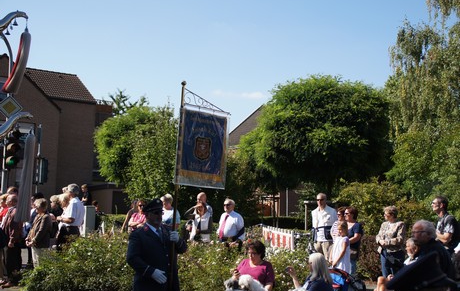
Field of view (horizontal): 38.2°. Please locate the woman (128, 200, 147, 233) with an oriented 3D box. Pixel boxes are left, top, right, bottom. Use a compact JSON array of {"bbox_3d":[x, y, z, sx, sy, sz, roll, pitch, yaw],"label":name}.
[{"bbox_3d":[-1.700,1.819,12.194,0.480,1.630,0.320,2,-8,-12],"label":"woman"}]

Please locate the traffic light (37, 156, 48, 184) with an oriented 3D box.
[{"bbox_3d":[-4.021,0.550,14.300,0.270,0.560,0.250,2,-8,-6],"label":"traffic light"}]

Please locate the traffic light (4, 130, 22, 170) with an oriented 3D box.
[{"bbox_3d":[-4.439,0.088,13.600,0.280,0.820,0.350,5,-9,-30],"label":"traffic light"}]

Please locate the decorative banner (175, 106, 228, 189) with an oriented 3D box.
[{"bbox_3d":[-0.327,0.023,7.750,0.710,0.930,0.060,9,-11,-37],"label":"decorative banner"}]

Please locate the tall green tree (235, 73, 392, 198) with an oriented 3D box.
[{"bbox_3d":[2.190,0.780,17.155,4.100,5.300,4.100,1,-7,0],"label":"tall green tree"}]

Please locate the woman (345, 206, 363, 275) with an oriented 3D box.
[{"bbox_3d":[2.019,1.820,10.894,0.320,1.630,0.470,7,-10,-41],"label":"woman"}]

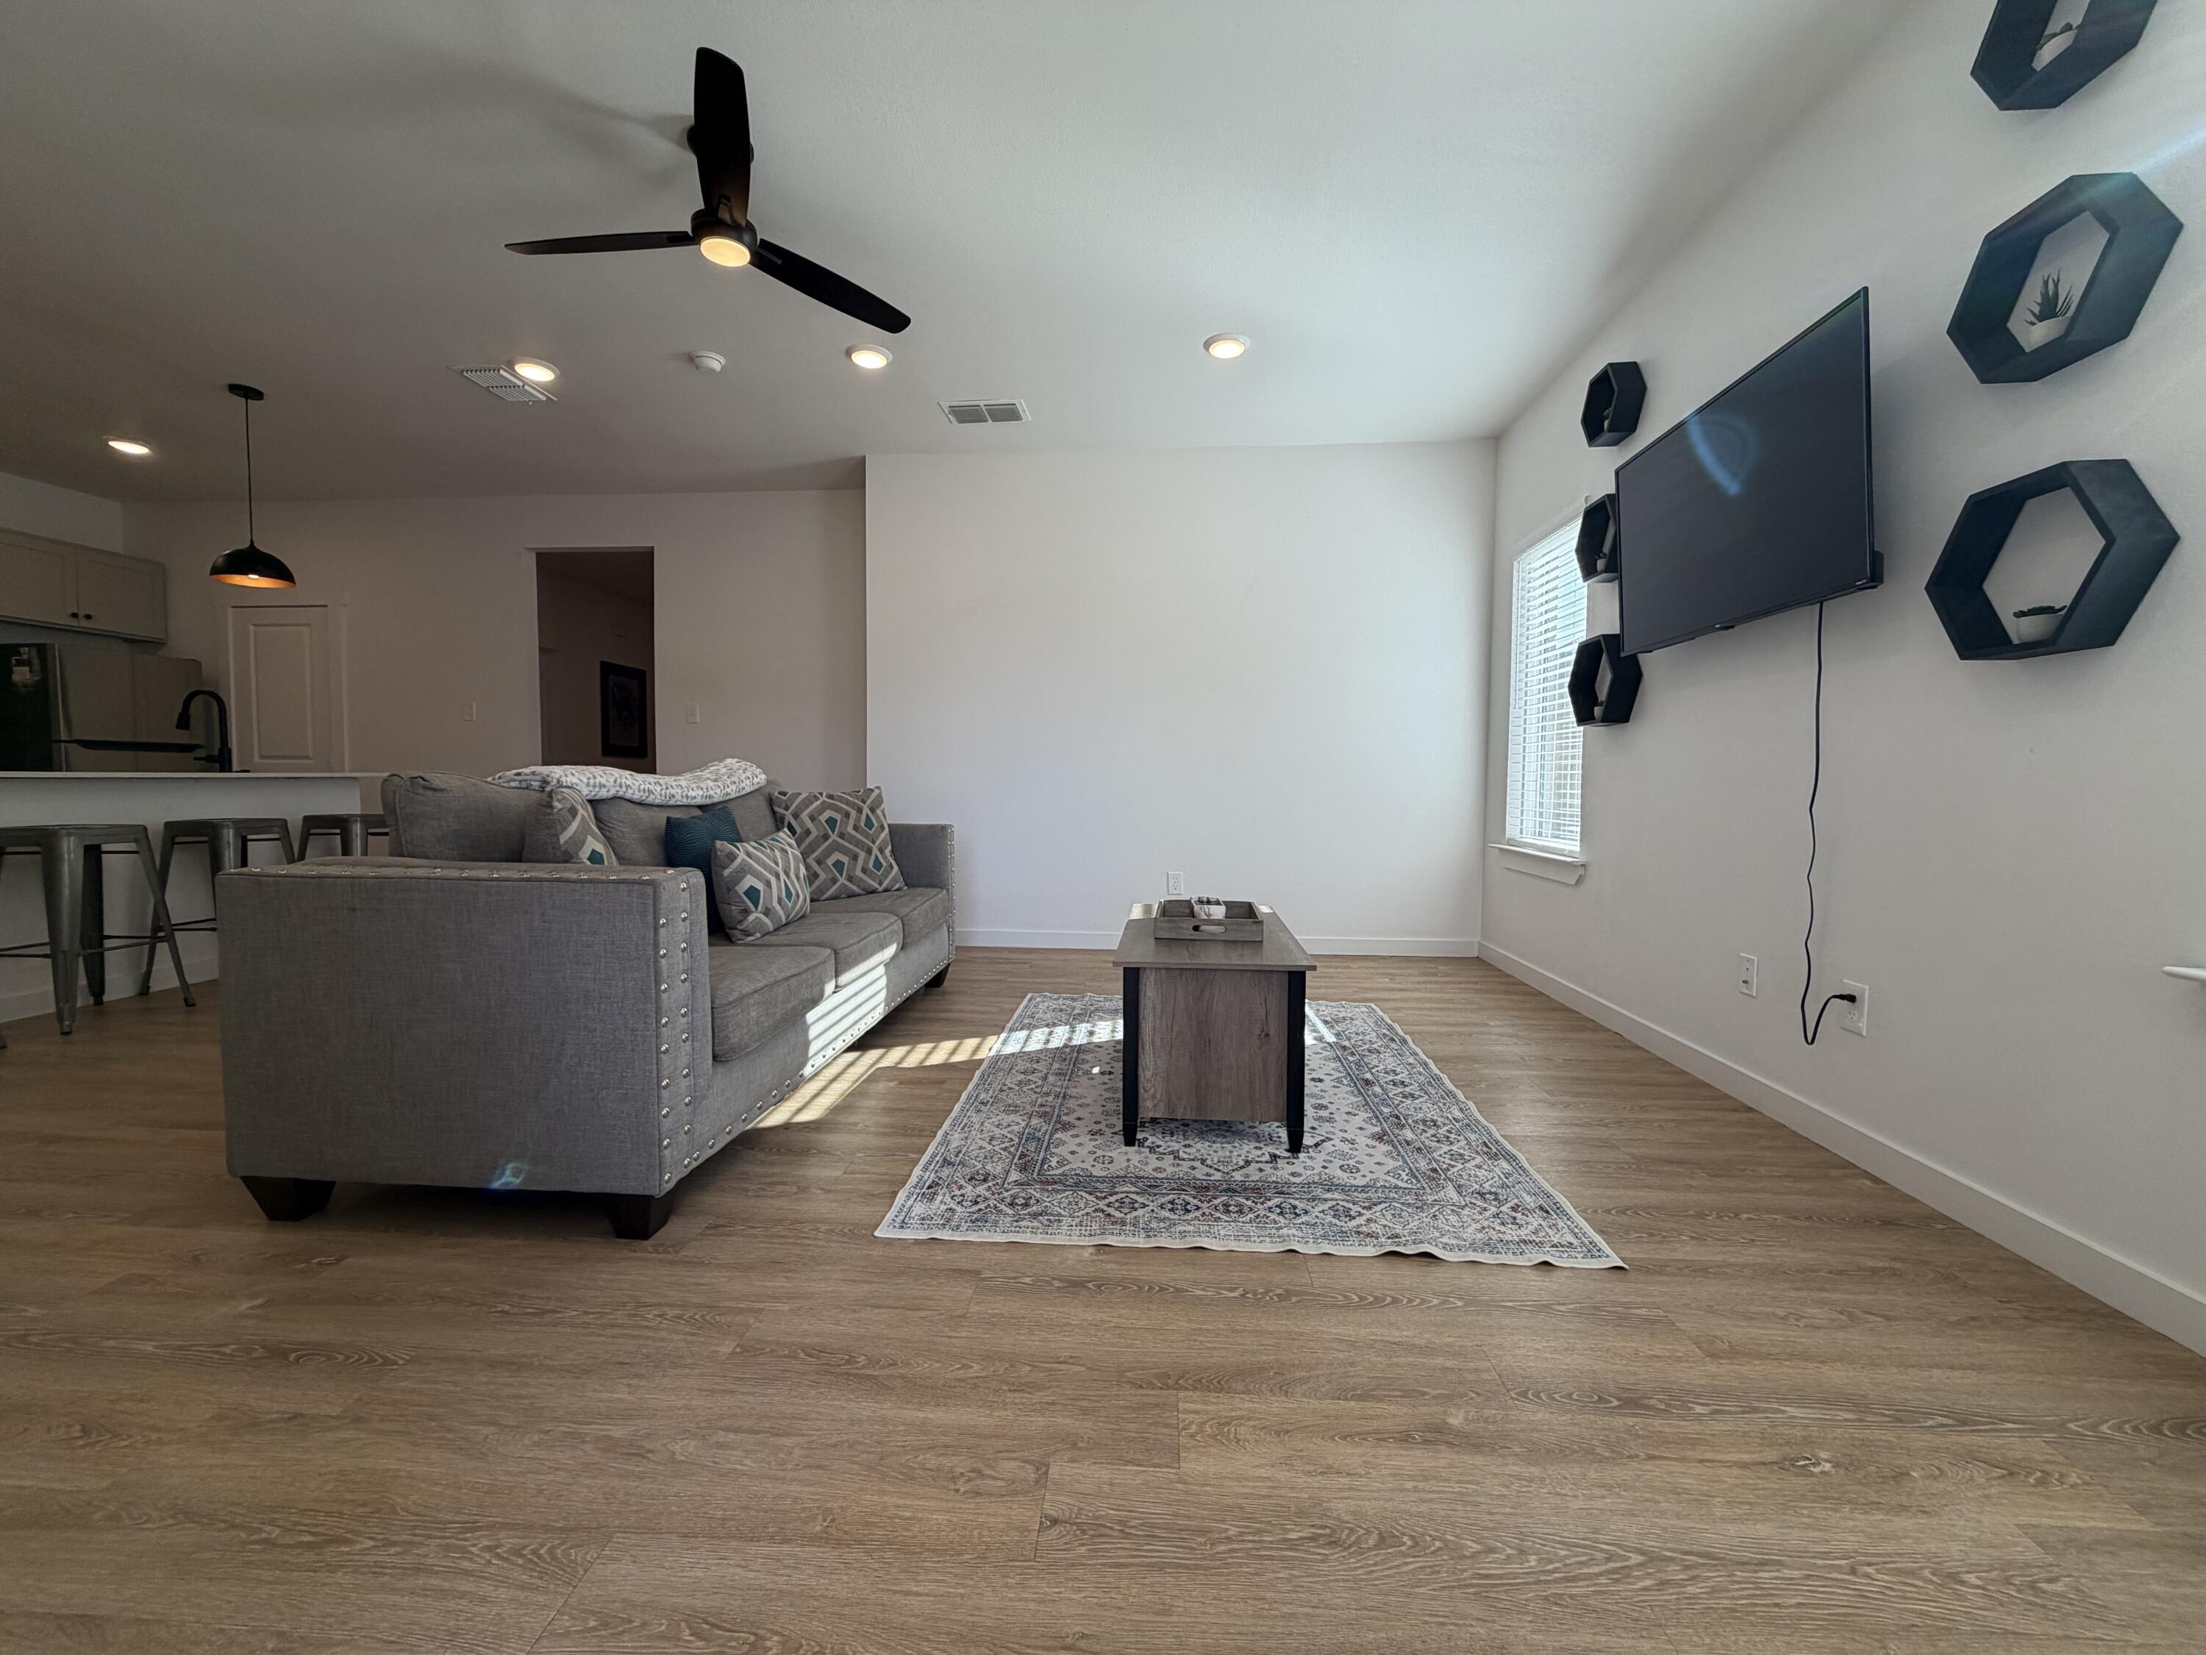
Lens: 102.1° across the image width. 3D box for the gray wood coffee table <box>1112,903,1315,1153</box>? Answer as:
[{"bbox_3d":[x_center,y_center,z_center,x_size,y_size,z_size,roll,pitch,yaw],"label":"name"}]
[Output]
[{"bbox_3d":[0.317,0.545,2.733,0.497,0.472,1.077,1,3,4],"label":"gray wood coffee table"}]

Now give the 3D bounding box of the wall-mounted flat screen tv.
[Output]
[{"bbox_3d":[1.774,-0.885,2.517,0.080,0.648,1.115,-3,2,5],"label":"wall-mounted flat screen tv"}]

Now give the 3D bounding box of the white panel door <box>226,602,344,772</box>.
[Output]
[{"bbox_3d":[-5.421,-0.441,5.940,0.760,2.060,0.050,1,3,4],"label":"white panel door"}]

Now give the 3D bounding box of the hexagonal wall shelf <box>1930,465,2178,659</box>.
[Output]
[{"bbox_3d":[1.823,-0.506,1.738,0.100,0.338,0.389,0,3,4],"label":"hexagonal wall shelf"}]

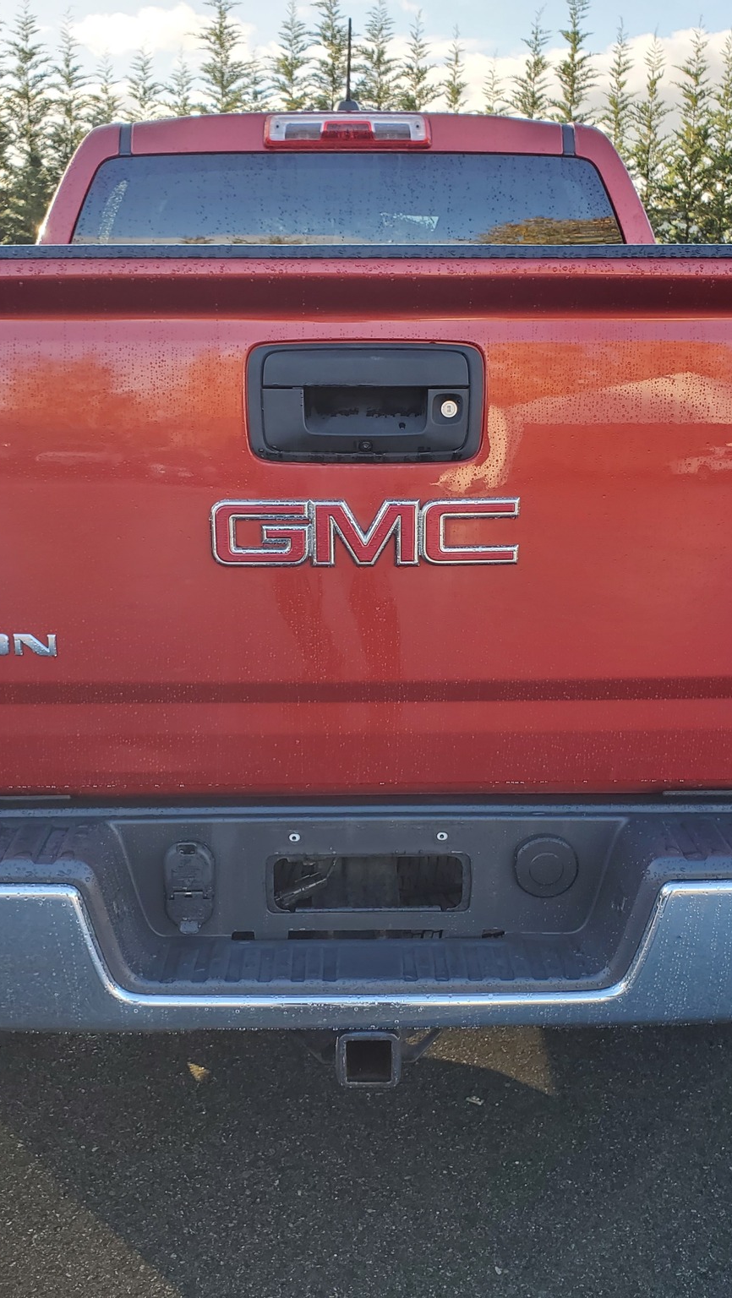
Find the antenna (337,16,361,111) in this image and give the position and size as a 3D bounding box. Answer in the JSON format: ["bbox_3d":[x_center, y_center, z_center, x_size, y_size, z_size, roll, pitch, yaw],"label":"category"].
[{"bbox_3d":[-0.045,-1.399,3.163,0.055,0.235,0.130,0,15,-1],"label":"antenna"}]

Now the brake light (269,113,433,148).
[{"bbox_3d":[-0.047,-1.209,3.033,0.390,0.073,0.050,0,15,-1],"label":"brake light"}]

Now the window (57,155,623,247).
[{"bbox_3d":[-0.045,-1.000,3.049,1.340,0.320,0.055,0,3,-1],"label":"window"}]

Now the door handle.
[{"bbox_3d":[0.000,-0.272,1.442,0.260,0.130,0.045,0,15,-1],"label":"door handle"}]

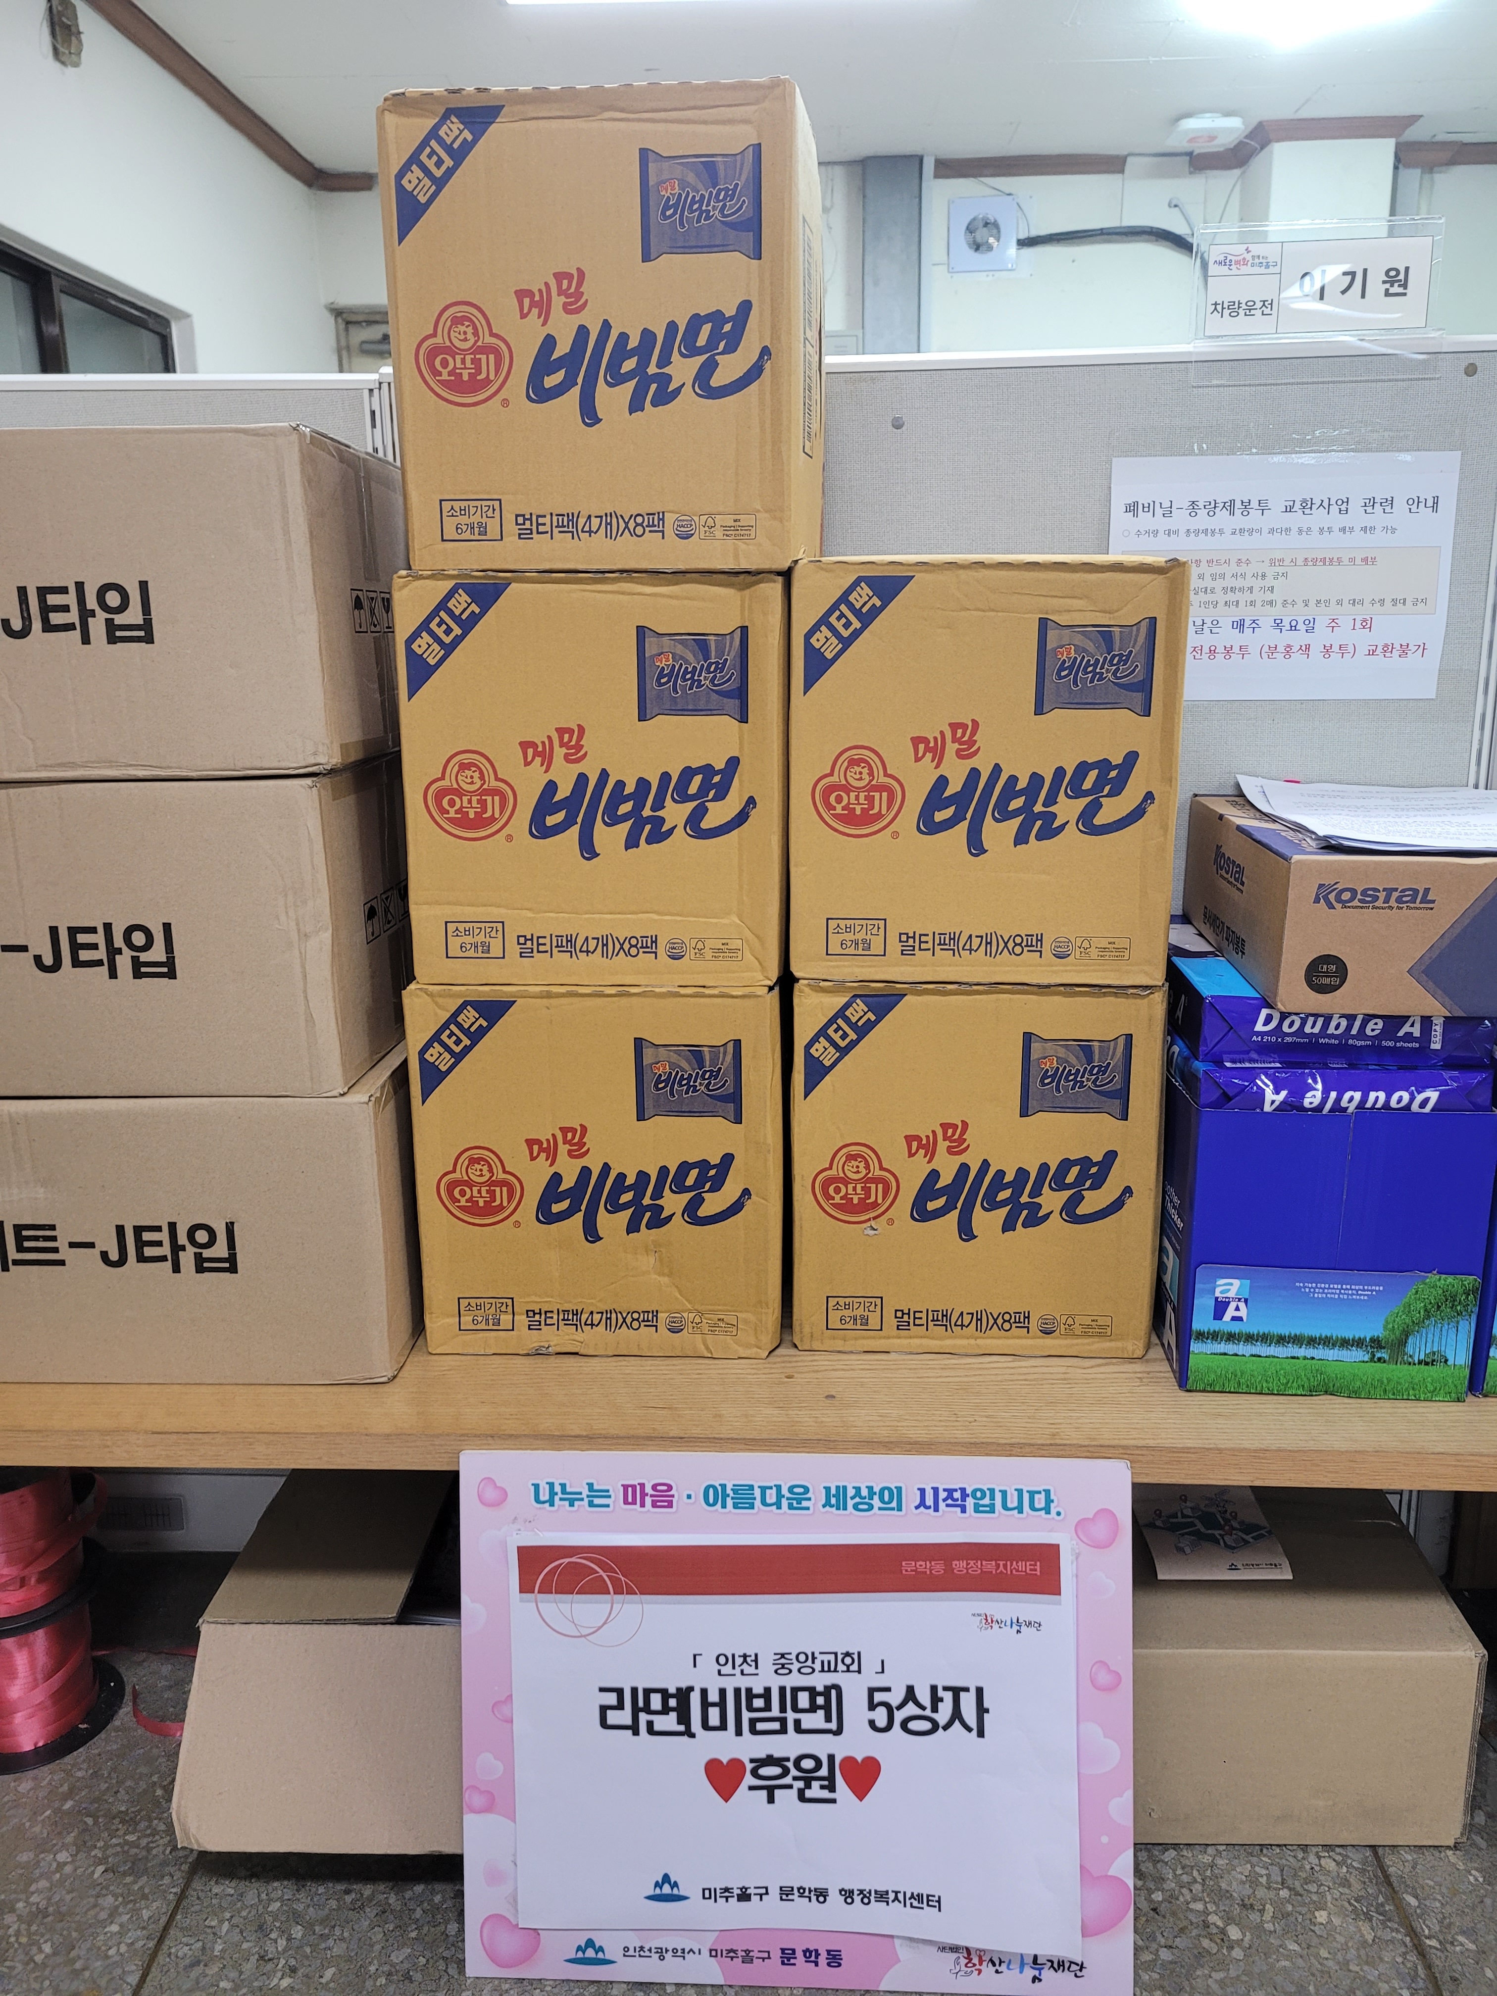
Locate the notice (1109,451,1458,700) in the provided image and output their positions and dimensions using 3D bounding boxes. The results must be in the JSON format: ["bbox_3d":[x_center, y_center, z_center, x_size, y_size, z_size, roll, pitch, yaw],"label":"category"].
[{"bbox_3d":[0.470,-0.372,1.334,0.297,0.210,0.005,0,14,4],"label":"notice"}]

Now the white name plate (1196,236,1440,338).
[{"bbox_3d":[0.485,-0.606,1.277,0.184,0.072,0.005,1,13,6],"label":"white name plate"}]

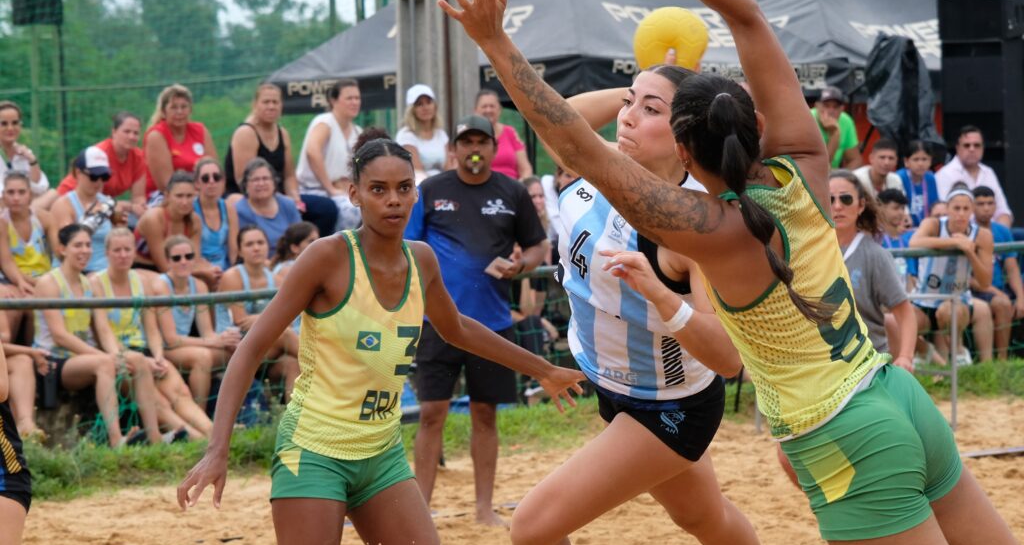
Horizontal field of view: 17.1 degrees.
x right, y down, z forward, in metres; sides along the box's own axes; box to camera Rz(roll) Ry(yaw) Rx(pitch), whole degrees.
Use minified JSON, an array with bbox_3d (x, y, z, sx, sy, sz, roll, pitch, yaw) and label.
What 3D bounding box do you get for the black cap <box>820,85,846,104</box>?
[{"bbox_3d":[2.206,-1.225,23.500,0.175,0.125,0.260,0,3,6],"label":"black cap"}]

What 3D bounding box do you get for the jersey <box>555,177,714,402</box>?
[{"bbox_3d":[0.267,0.034,7.250,0.360,0.490,0.250,-5,2,43],"label":"jersey"}]

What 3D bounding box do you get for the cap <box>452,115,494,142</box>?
[{"bbox_3d":[-0.159,-0.599,14.300,0.175,0.125,0.260,0,3,3],"label":"cap"}]

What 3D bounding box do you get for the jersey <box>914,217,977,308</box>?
[{"bbox_3d":[2.541,-0.059,20.100,0.370,0.520,0.260,3,13,-18],"label":"jersey"}]

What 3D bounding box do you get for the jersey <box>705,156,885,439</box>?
[{"bbox_3d":[0.583,0.055,7.000,0.350,0.520,0.250,-18,-6,-42],"label":"jersey"}]

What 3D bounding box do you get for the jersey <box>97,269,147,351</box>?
[{"bbox_3d":[-2.099,0.205,18.400,0.330,0.460,0.230,-5,5,-16],"label":"jersey"}]

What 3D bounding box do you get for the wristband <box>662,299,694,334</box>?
[{"bbox_3d":[0.343,0.090,7.020,0.036,0.064,0.060,42,-7,-25],"label":"wristband"}]

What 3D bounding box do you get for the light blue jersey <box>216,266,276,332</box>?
[{"bbox_3d":[-1.430,0.153,18.600,0.350,0.460,0.250,3,10,-27],"label":"light blue jersey"}]

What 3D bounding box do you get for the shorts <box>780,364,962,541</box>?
[{"bbox_3d":[0.729,0.364,6.900,0.270,0.290,0.360,-27,-6,38],"label":"shorts"}]

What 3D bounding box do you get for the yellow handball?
[{"bbox_3d":[0.347,-0.497,7.420,0.163,0.163,0.163,0,3,0],"label":"yellow handball"}]

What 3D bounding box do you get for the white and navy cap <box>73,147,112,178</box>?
[{"bbox_3d":[-2.317,-0.606,18.900,0.175,0.140,0.260,-1,13,-30],"label":"white and navy cap"}]

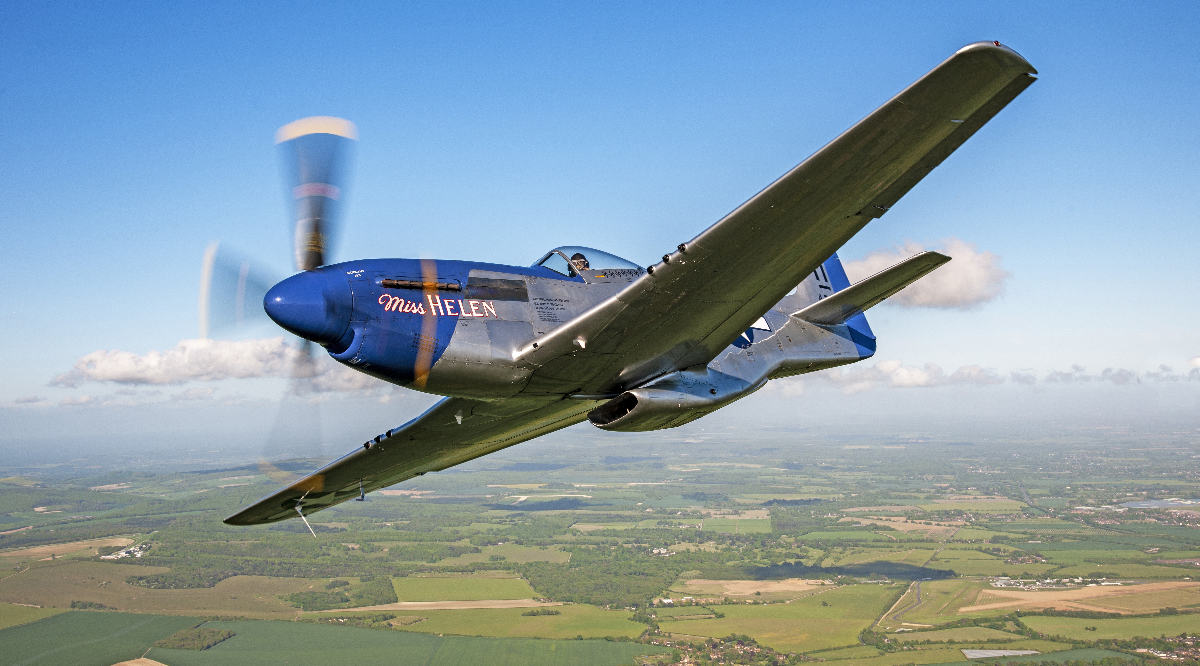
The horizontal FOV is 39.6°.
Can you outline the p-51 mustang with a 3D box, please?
[{"bbox_3d":[0.334,-0.147,18.212,11.280,3.180,9.830,-31,-22,36],"label":"p-51 mustang"}]

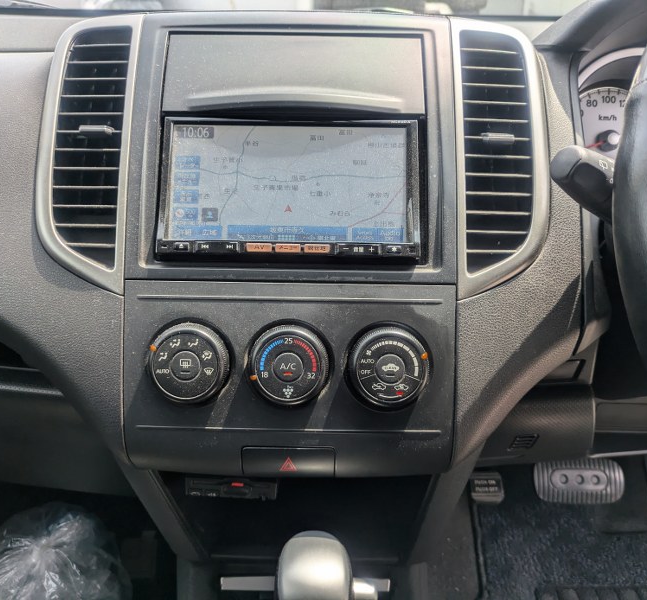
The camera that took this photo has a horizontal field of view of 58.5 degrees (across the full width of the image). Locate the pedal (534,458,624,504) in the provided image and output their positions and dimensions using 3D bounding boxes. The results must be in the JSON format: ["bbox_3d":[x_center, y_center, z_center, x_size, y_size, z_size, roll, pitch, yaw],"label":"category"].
[{"bbox_3d":[0.335,0.236,0.755,0.116,0.060,0.022,1,-12,0],"label":"pedal"}]

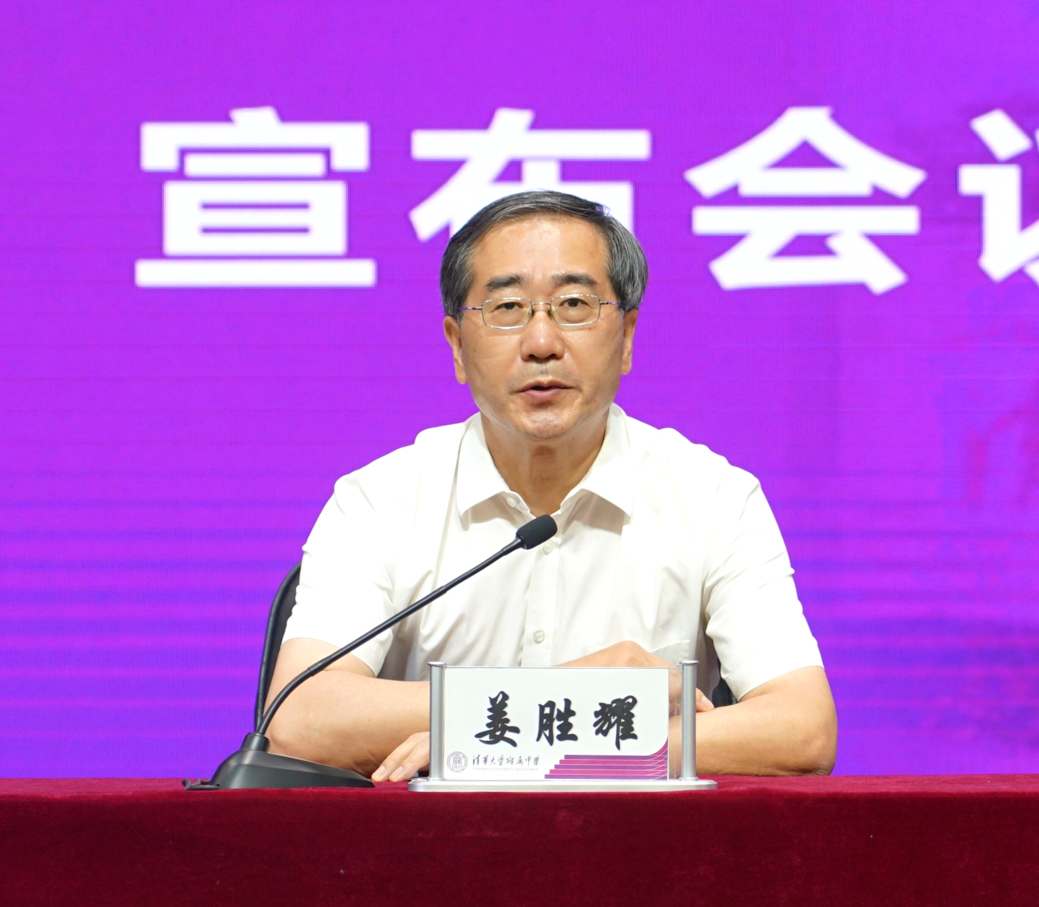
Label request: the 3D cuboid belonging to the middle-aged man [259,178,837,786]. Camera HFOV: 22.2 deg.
[{"bbox_3d":[0.030,0.400,2.554,0.560,1.330,0.680,0,-5,0],"label":"middle-aged man"}]

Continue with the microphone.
[{"bbox_3d":[-0.127,0.177,2.384,0.320,0.250,0.110,2,-6,-22],"label":"microphone"}]

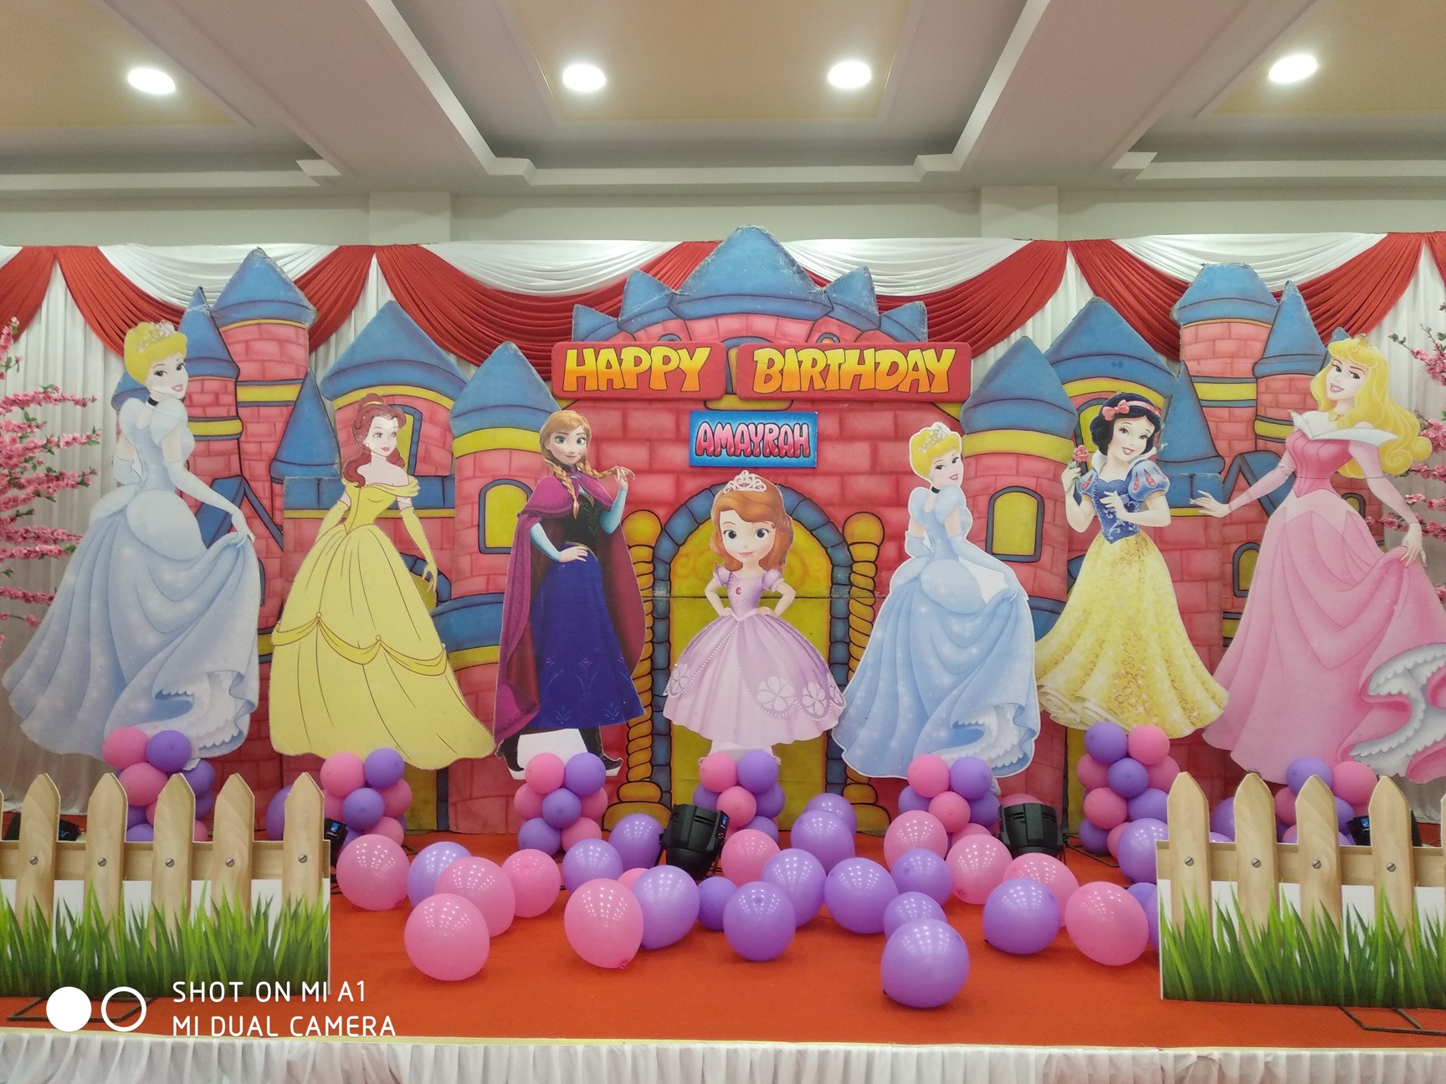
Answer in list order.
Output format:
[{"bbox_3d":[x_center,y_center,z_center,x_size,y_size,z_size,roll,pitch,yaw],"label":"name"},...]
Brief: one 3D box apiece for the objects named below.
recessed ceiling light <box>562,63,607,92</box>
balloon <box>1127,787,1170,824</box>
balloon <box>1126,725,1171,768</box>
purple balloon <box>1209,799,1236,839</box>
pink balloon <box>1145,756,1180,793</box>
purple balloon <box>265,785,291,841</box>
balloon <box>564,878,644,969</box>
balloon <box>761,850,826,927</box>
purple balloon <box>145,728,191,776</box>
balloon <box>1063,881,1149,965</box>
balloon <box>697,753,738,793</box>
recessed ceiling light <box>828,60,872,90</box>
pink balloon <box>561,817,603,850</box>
[{"bbox_3d":[-0.569,-1.900,4.450,0.172,0.040,0.172,0,0,2],"label":"recessed ceiling light"},{"bbox_3d":[1.736,1.087,4.420,0.180,0.180,0.180,0,0,2],"label":"balloon"},{"bbox_3d":[1.733,0.834,4.420,0.178,0.178,0.178,0,0,2],"label":"balloon"},{"bbox_3d":[2.045,1.121,4.270,0.244,0.253,0.240,0,-1,0],"label":"purple balloon"},{"bbox_3d":[1.794,0.956,4.450,0.162,0.167,0.162,0,0,0],"label":"pink balloon"},{"bbox_3d":[-1.726,1.115,4.385,0.233,0.265,0.235,0,-1,0],"label":"purple balloon"},{"bbox_3d":[-0.340,1.099,3.130,0.230,0.246,0.234,0,-1,2],"label":"balloon"},{"bbox_3d":[0.226,1.111,3.478,0.213,0.239,0.221,0,-1,2],"label":"balloon"},{"bbox_3d":[-2.004,0.758,3.929,0.159,0.151,0.163,0,0,0],"label":"purple balloon"},{"bbox_3d":[1.102,1.099,3.122,0.237,0.237,0.242,0,-1,2],"label":"balloon"},{"bbox_3d":[-0.017,0.887,4.180,0.152,0.155,0.154,0,-1,2],"label":"balloon"},{"bbox_3d":[0.492,-1.816,4.227,0.168,0.035,0.168,0,0,0],"label":"recessed ceiling light"},{"bbox_3d":[-0.532,1.121,4.106,0.158,0.158,0.166,0,0,0],"label":"pink balloon"}]

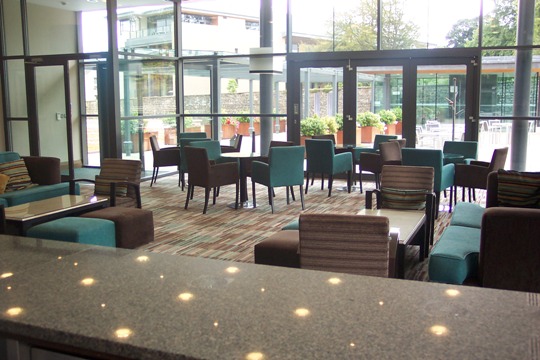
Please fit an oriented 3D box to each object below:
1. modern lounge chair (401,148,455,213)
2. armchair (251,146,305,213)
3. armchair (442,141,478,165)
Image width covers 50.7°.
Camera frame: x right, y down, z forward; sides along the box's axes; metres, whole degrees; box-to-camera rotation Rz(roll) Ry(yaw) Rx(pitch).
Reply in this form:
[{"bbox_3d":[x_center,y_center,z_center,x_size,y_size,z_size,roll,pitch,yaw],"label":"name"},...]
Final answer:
[{"bbox_3d":[2.085,0.006,7.573,0.545,0.900,0.579,5,9,34],"label":"modern lounge chair"},{"bbox_3d":[0.136,-0.041,7.994,0.545,0.900,0.579,-4,9,-27],"label":"armchair"},{"bbox_3d":[2.709,-0.112,8.348,0.540,0.865,0.560,6,10,39],"label":"armchair"}]

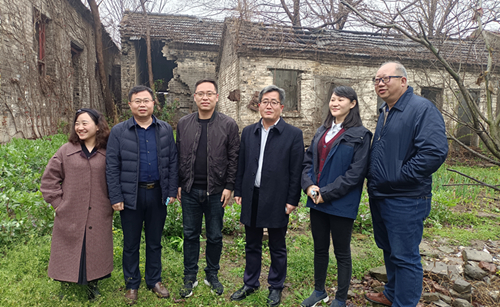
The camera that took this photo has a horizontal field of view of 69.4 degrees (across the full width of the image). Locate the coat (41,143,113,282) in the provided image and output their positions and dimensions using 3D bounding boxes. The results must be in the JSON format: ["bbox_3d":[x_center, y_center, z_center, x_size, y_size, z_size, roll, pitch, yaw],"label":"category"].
[{"bbox_3d":[-1.436,0.470,3.045,0.570,1.140,0.360,-3,4,-27],"label":"coat"}]

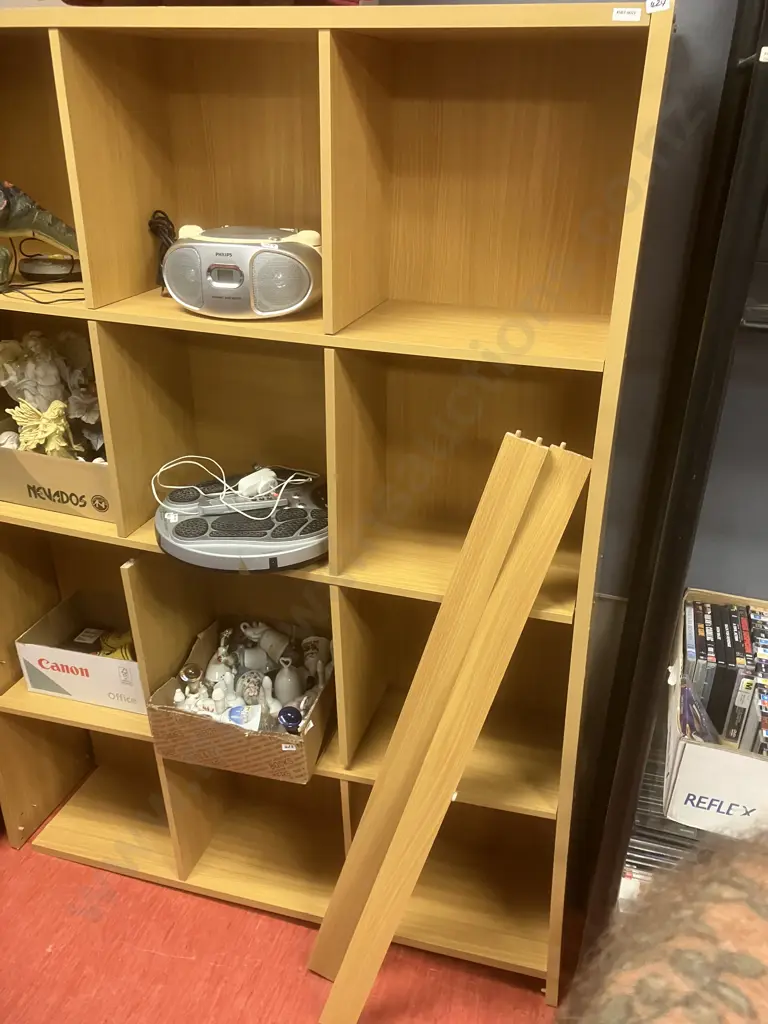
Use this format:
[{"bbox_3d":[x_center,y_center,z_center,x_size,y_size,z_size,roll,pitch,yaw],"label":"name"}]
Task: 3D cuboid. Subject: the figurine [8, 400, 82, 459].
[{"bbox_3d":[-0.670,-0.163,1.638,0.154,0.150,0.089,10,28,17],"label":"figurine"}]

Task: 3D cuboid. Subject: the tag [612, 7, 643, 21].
[{"bbox_3d":[0.289,-0.590,0.984,0.032,0.013,0.002,9,27,15],"label":"tag"}]

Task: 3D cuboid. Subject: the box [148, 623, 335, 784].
[{"bbox_3d":[-0.262,0.375,1.689,0.315,0.142,0.282,8,26,13],"label":"box"}]

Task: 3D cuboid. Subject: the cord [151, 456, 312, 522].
[{"bbox_3d":[-0.291,-0.059,1.559,0.267,0.061,0.182,9,27,15],"label":"cord"}]

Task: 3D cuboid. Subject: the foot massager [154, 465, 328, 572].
[{"bbox_3d":[-0.248,0.011,1.546,0.345,0.075,0.335,-4,26,-12],"label":"foot massager"}]

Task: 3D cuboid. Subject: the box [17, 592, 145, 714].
[{"bbox_3d":[-0.637,0.330,1.946,0.328,0.140,0.219,9,27,15],"label":"box"}]

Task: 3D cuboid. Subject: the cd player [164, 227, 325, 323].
[{"bbox_3d":[-0.213,-0.416,1.401,0.288,0.136,0.223,6,27,9],"label":"cd player"}]

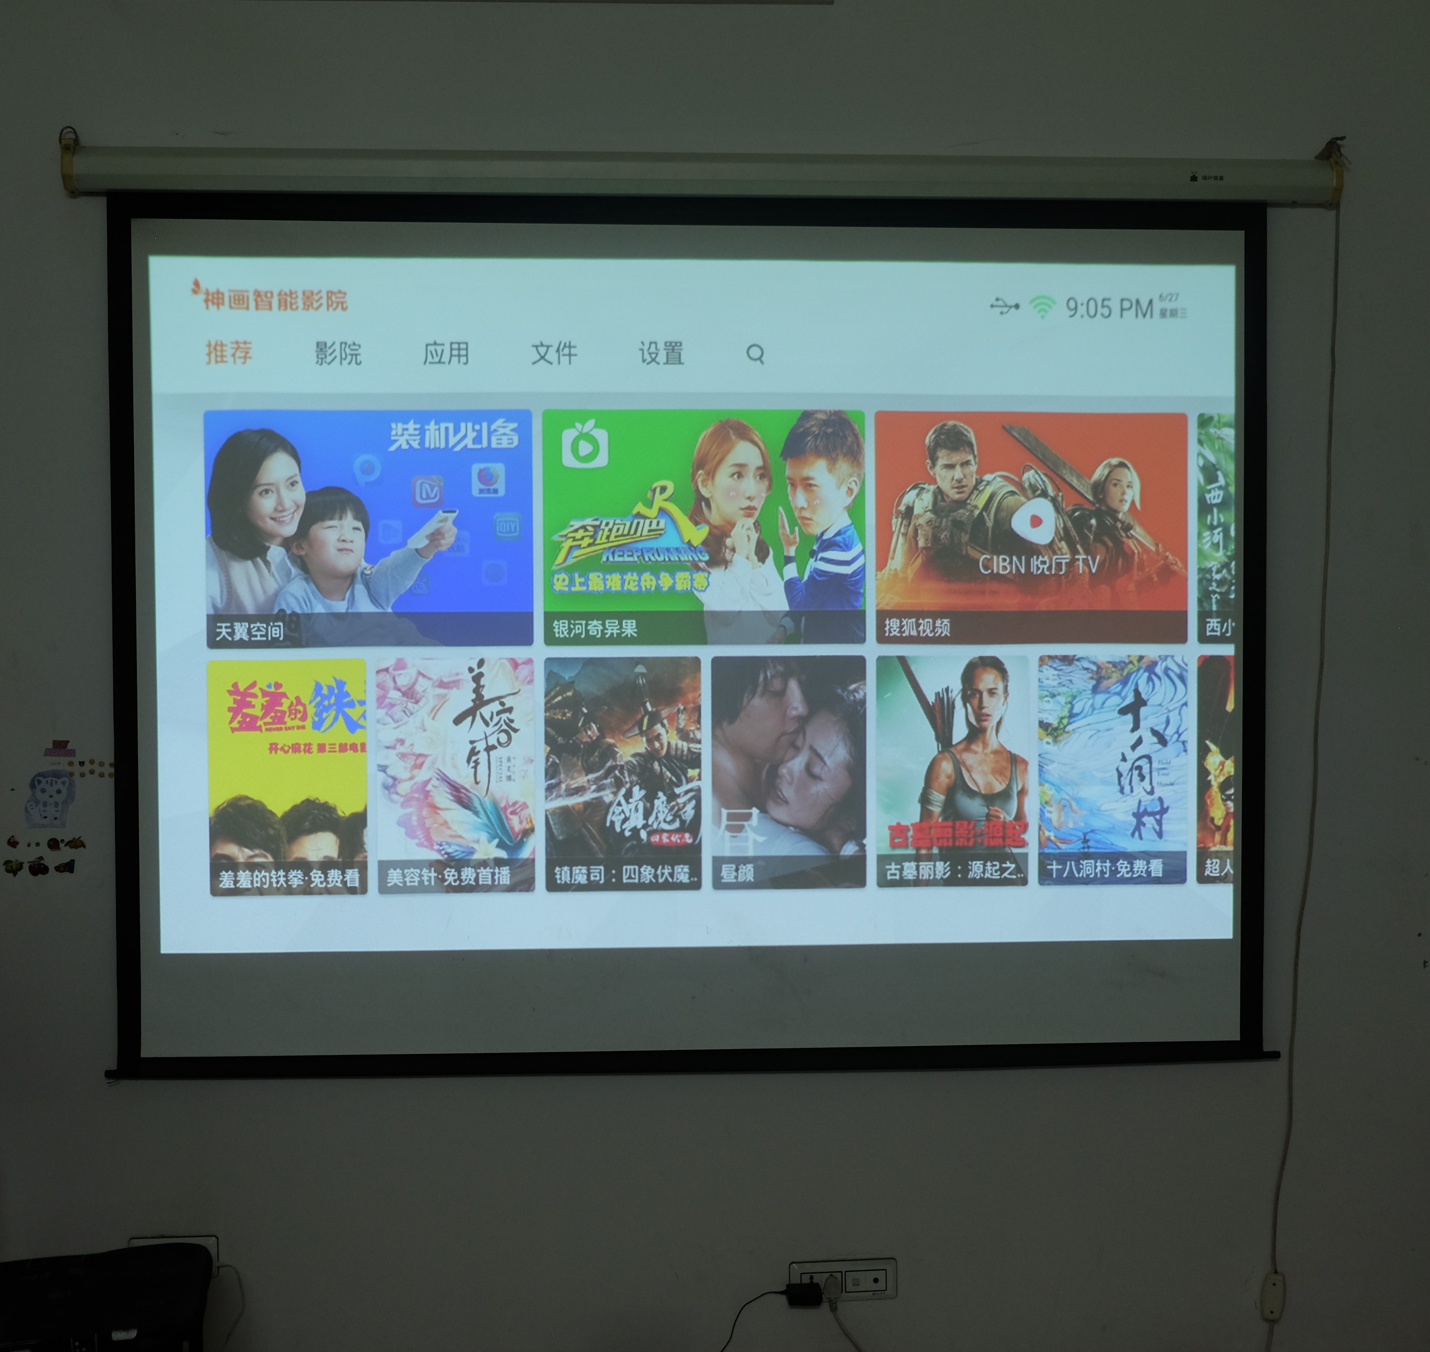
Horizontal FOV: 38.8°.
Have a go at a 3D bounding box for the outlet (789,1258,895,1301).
[{"bbox_3d":[0.232,1.089,3.660,0.197,0.075,0.014,0,2,-3],"label":"outlet"}]

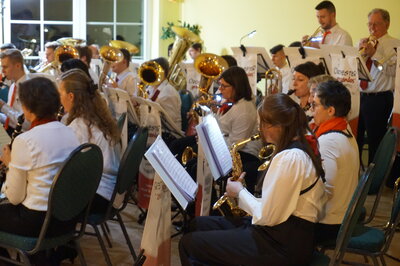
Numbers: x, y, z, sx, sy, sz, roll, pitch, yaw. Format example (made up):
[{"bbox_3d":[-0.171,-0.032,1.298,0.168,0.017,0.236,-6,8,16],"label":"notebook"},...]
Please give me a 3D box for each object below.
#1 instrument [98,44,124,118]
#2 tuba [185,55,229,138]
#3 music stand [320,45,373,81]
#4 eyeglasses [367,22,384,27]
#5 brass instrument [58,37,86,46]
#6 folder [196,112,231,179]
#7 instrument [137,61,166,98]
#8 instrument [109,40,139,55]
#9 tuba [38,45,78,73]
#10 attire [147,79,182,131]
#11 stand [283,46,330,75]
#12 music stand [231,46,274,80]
[{"bbox_3d":[-0.870,-0.490,7.900,0.270,0.660,0.320,3,28,-30],"label":"instrument"},{"bbox_3d":[0.061,-0.336,6.750,0.340,0.660,0.340,22,25,29],"label":"tuba"},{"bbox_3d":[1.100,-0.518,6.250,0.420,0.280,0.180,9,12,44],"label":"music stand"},{"bbox_3d":[1.418,-0.871,6.700,0.135,0.042,0.140,-7,11,-41],"label":"eyeglasses"},{"bbox_3d":[-1.620,-0.680,10.200,0.380,0.920,0.420,-1,11,-28],"label":"brass instrument"},{"bbox_3d":[0.082,0.082,4.580,0.060,0.310,0.440,-19,3,15],"label":"folder"},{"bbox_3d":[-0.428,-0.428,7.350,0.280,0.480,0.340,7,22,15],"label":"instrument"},{"bbox_3d":[-0.990,-0.580,9.600,0.380,0.920,0.420,15,2,-29],"label":"instrument"},{"bbox_3d":[-1.380,-0.590,8.350,0.300,0.660,0.360,-5,38,-26],"label":"tuba"},{"bbox_3d":[-0.338,-0.239,7.500,0.330,0.560,0.430,-7,11,-43],"label":"attire"},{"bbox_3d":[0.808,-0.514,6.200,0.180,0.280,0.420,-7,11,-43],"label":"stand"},{"bbox_3d":[0.459,-0.137,7.670,0.500,1.300,0.450,8,10,43],"label":"music stand"}]

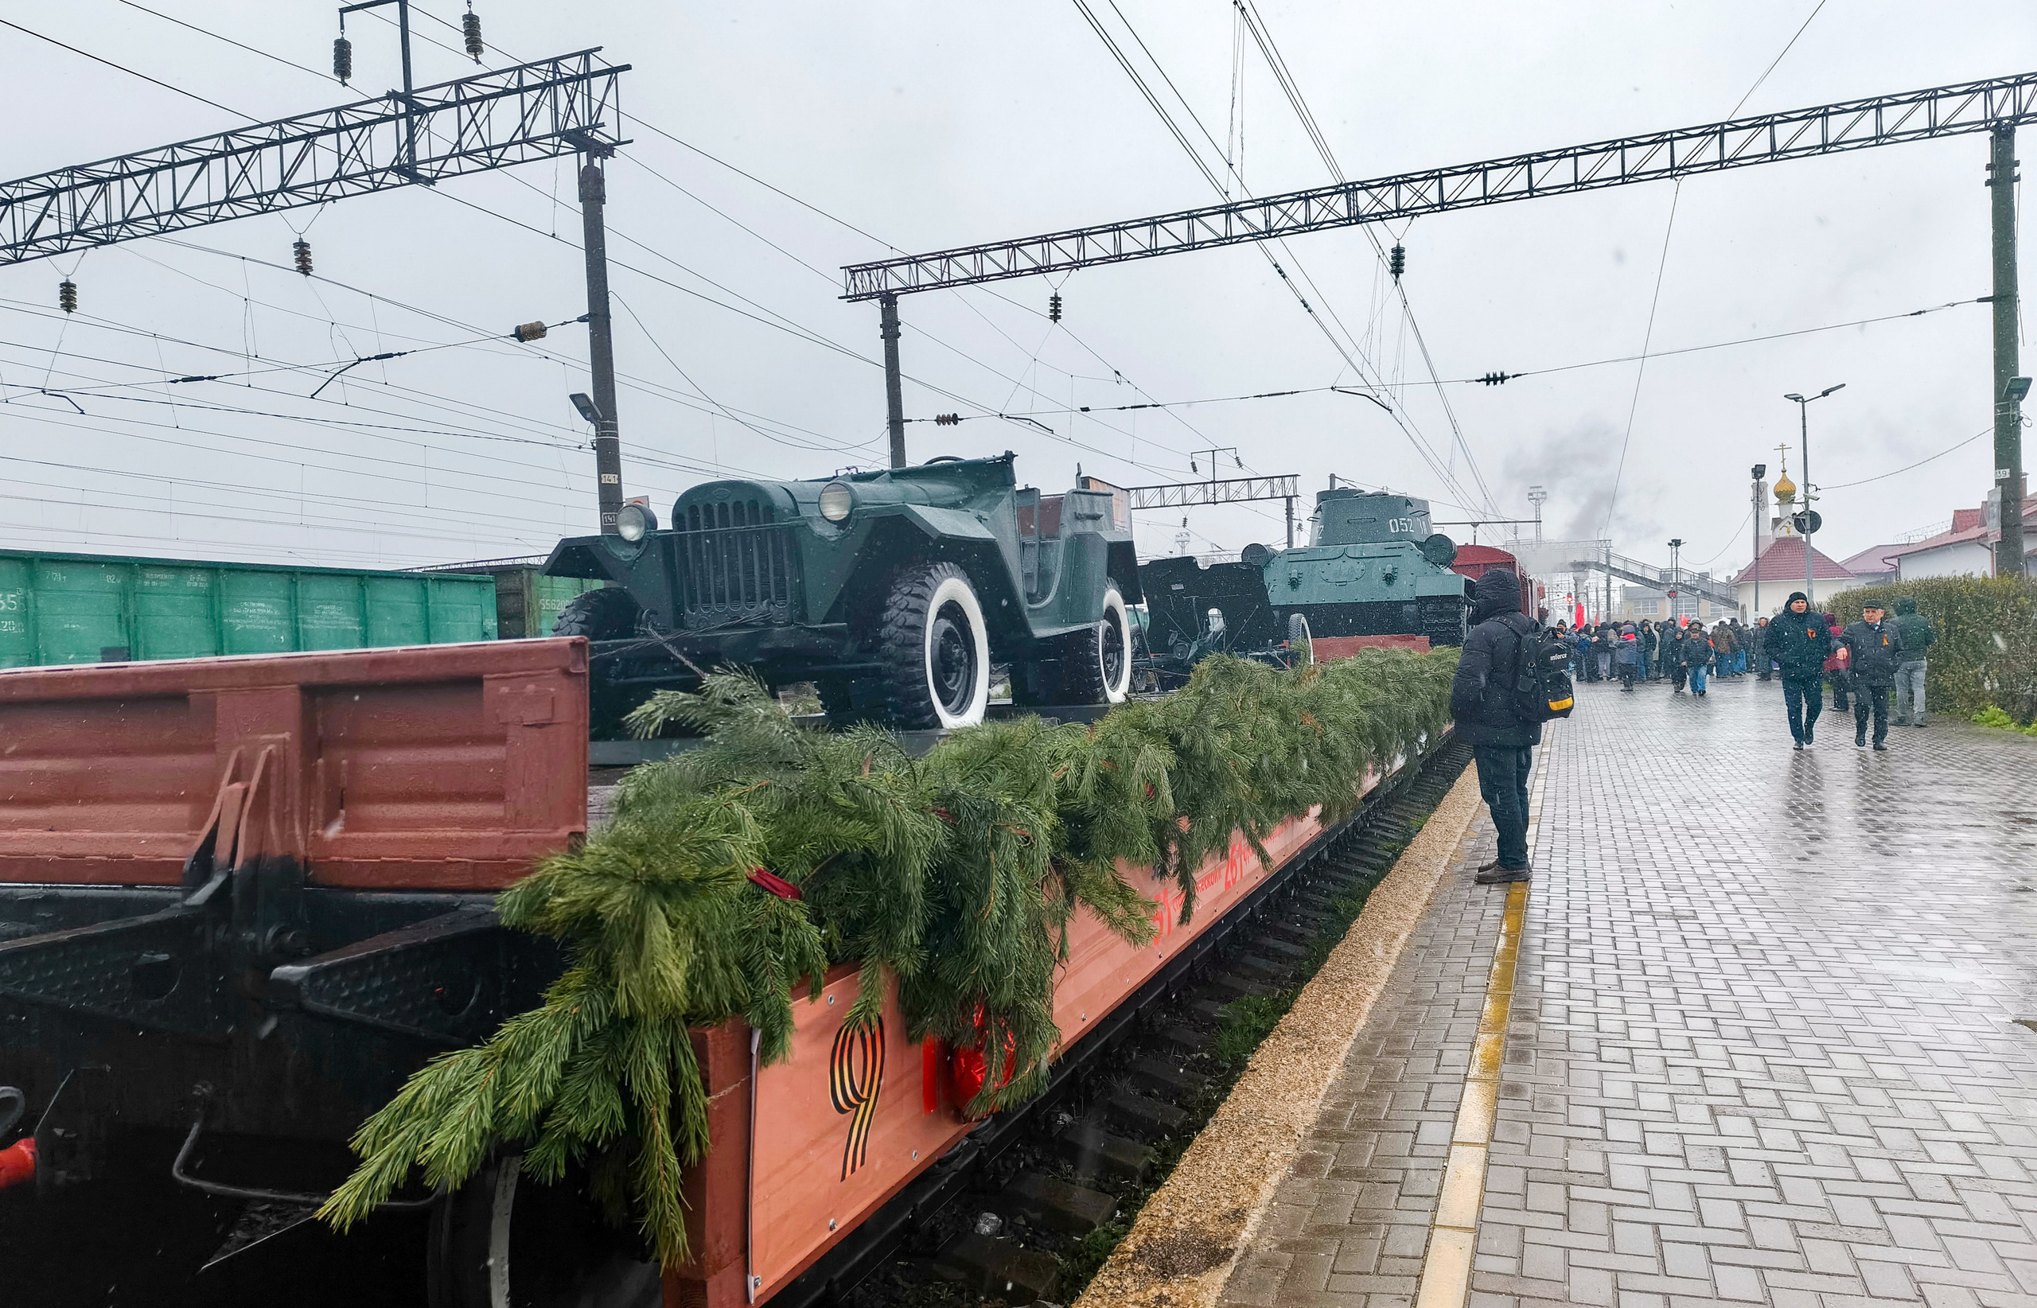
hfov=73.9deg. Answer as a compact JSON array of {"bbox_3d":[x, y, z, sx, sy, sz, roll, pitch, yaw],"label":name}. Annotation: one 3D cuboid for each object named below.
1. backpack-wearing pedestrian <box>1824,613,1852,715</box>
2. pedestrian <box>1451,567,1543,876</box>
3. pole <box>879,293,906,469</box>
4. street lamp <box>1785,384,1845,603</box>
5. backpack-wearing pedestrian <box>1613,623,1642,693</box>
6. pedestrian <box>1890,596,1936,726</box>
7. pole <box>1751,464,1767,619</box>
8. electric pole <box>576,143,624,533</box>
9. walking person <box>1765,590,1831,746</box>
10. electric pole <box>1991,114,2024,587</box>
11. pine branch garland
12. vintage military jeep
[{"bbox_3d":[13.380,0.128,22.188,0.460,1.588,0.520,-3,0,19],"label":"backpack-wearing pedestrian"},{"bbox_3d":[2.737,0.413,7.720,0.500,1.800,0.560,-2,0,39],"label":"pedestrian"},{"bbox_3d":[-2.619,-2.951,30.100,0.420,10.157,0.420,-3,0,22],"label":"pole"},{"bbox_3d":[20.813,-3.109,34.997,0.900,7.500,1.900,-2,0,-23],"label":"street lamp"},{"bbox_3d":[14.429,0.094,32.000,0.580,1.660,0.480,-2,0,22],"label":"backpack-wearing pedestrian"},{"bbox_3d":[12.029,0.084,18.323,0.580,1.743,0.420,-3,0,36],"label":"pedestrian"},{"bbox_3d":[22.936,-2.685,41.997,0.400,6.500,0.350,-2,0,22],"label":"pole"},{"bbox_3d":[-6.358,-2.830,21.000,0.420,10.199,0.420,-3,0,22],"label":"electric pole"},{"bbox_3d":[8.955,0.194,15.594,0.640,1.803,0.450,-3,0,26],"label":"walking person"},{"bbox_3d":[16.734,-4.103,22.900,0.420,9.731,0.420,-3,0,22],"label":"electric pole"},{"bbox_3d":[1.820,0.452,8.442,0.750,1.000,14.000,-2,0,22],"label":"pine branch garland"},{"bbox_3d":[-0.658,-0.319,6.897,1.780,1.330,3.350,-2,0,22],"label":"vintage military jeep"}]

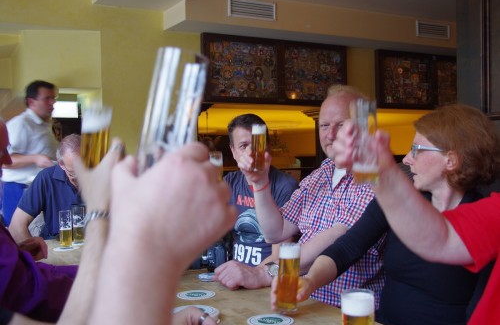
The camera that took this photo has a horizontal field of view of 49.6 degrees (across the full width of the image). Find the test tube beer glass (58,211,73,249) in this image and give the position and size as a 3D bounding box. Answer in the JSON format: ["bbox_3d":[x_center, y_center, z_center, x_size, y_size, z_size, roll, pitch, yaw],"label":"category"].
[{"bbox_3d":[-0.753,0.271,2.210,0.050,0.147,0.050,-1,1,0],"label":"test tube beer glass"}]

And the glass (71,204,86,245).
[{"bbox_3d":[-0.725,0.261,2.290,0.054,0.156,0.054,-1,1,0],"label":"glass"}]

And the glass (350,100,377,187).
[{"bbox_3d":[0.217,-0.038,1.020,0.050,0.152,0.050,-2,0,0],"label":"glass"}]

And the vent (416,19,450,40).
[{"bbox_3d":[1.867,-1.353,5.500,0.450,0.156,0.030,-1,1,-26],"label":"vent"}]

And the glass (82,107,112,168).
[{"bbox_3d":[-0.287,-0.028,0.990,0.051,0.151,0.051,6,-2,0],"label":"glass"}]

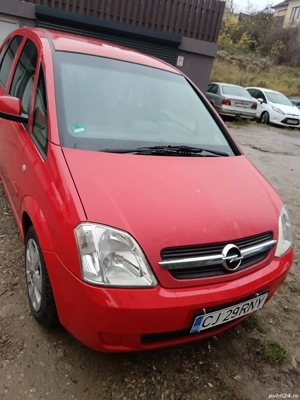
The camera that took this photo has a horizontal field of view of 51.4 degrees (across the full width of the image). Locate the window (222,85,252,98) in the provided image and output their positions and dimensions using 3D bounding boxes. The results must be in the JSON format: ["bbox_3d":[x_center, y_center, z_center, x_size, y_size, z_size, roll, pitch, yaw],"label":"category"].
[{"bbox_3d":[3.770,-4.755,13.709,1.350,0.100,0.770,2,50,-13],"label":"window"}]

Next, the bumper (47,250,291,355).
[{"bbox_3d":[0.283,0.497,1.829,1.660,0.430,0.600,-3,24,-31],"label":"bumper"}]

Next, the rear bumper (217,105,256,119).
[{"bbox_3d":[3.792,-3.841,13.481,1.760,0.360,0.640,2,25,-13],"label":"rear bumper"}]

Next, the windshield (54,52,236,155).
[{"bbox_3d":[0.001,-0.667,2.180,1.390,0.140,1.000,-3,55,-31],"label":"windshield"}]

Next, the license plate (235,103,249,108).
[{"bbox_3d":[3.881,-3.949,13.129,0.520,0.120,0.030,2,25,-13],"label":"license plate"}]

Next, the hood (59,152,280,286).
[{"bbox_3d":[0.272,0.040,1.802,1.420,0.490,0.800,-3,24,-31],"label":"hood"}]

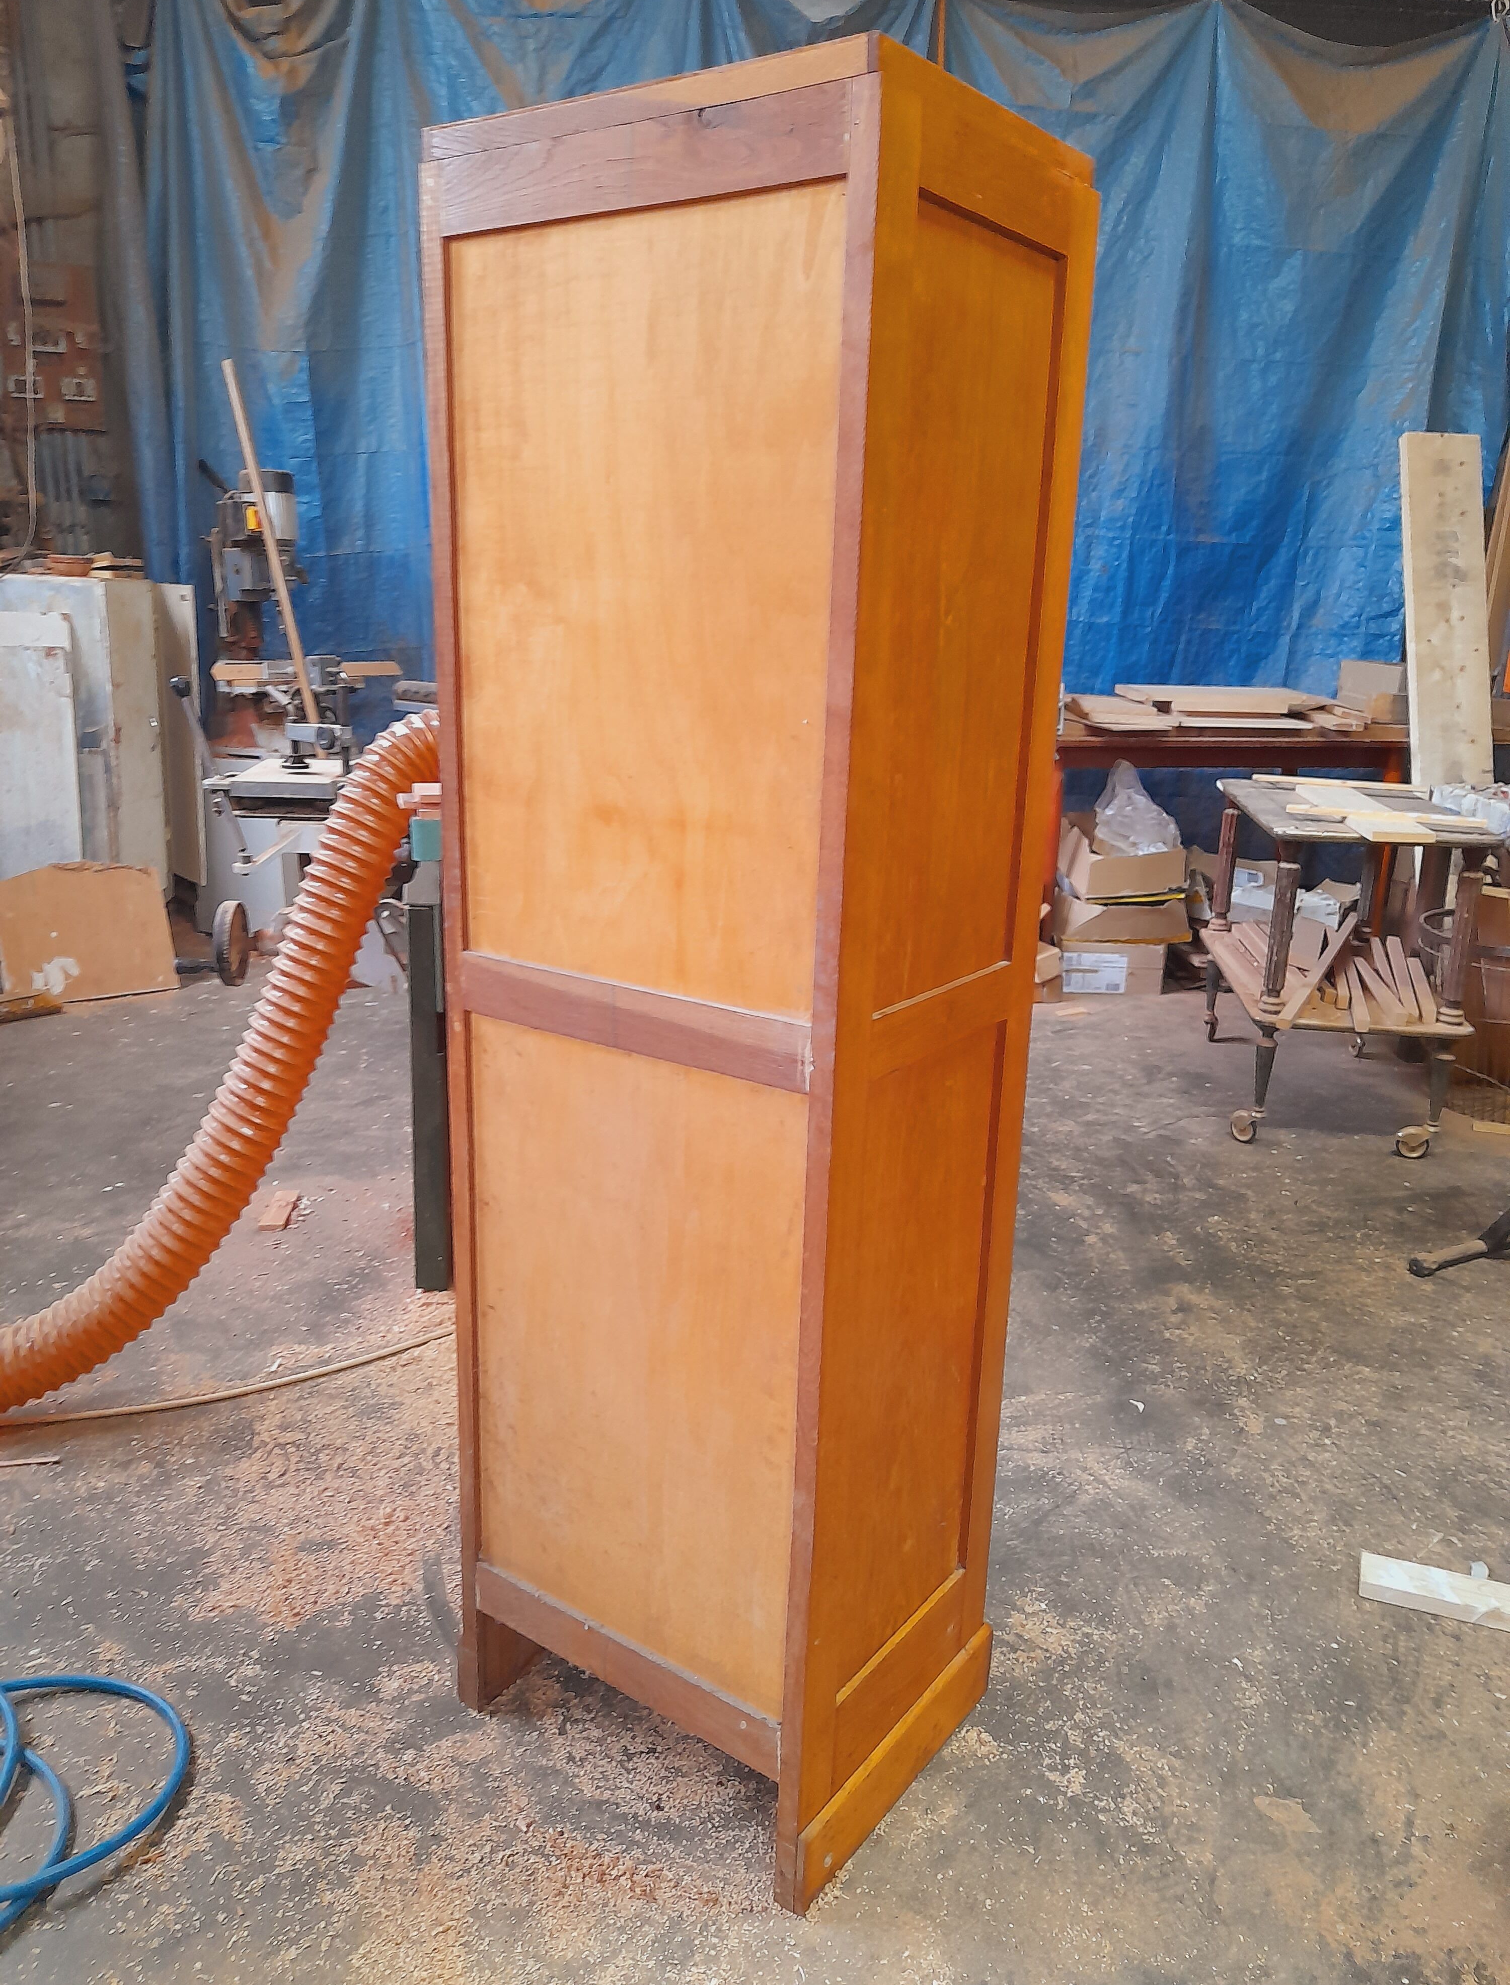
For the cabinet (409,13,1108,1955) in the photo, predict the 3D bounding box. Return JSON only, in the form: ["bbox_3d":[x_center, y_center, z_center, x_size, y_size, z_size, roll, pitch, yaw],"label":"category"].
[{"bbox_3d":[-0.012,0.050,1.677,0.547,1.829,0.439,13,19,34],"label":"cabinet"}]

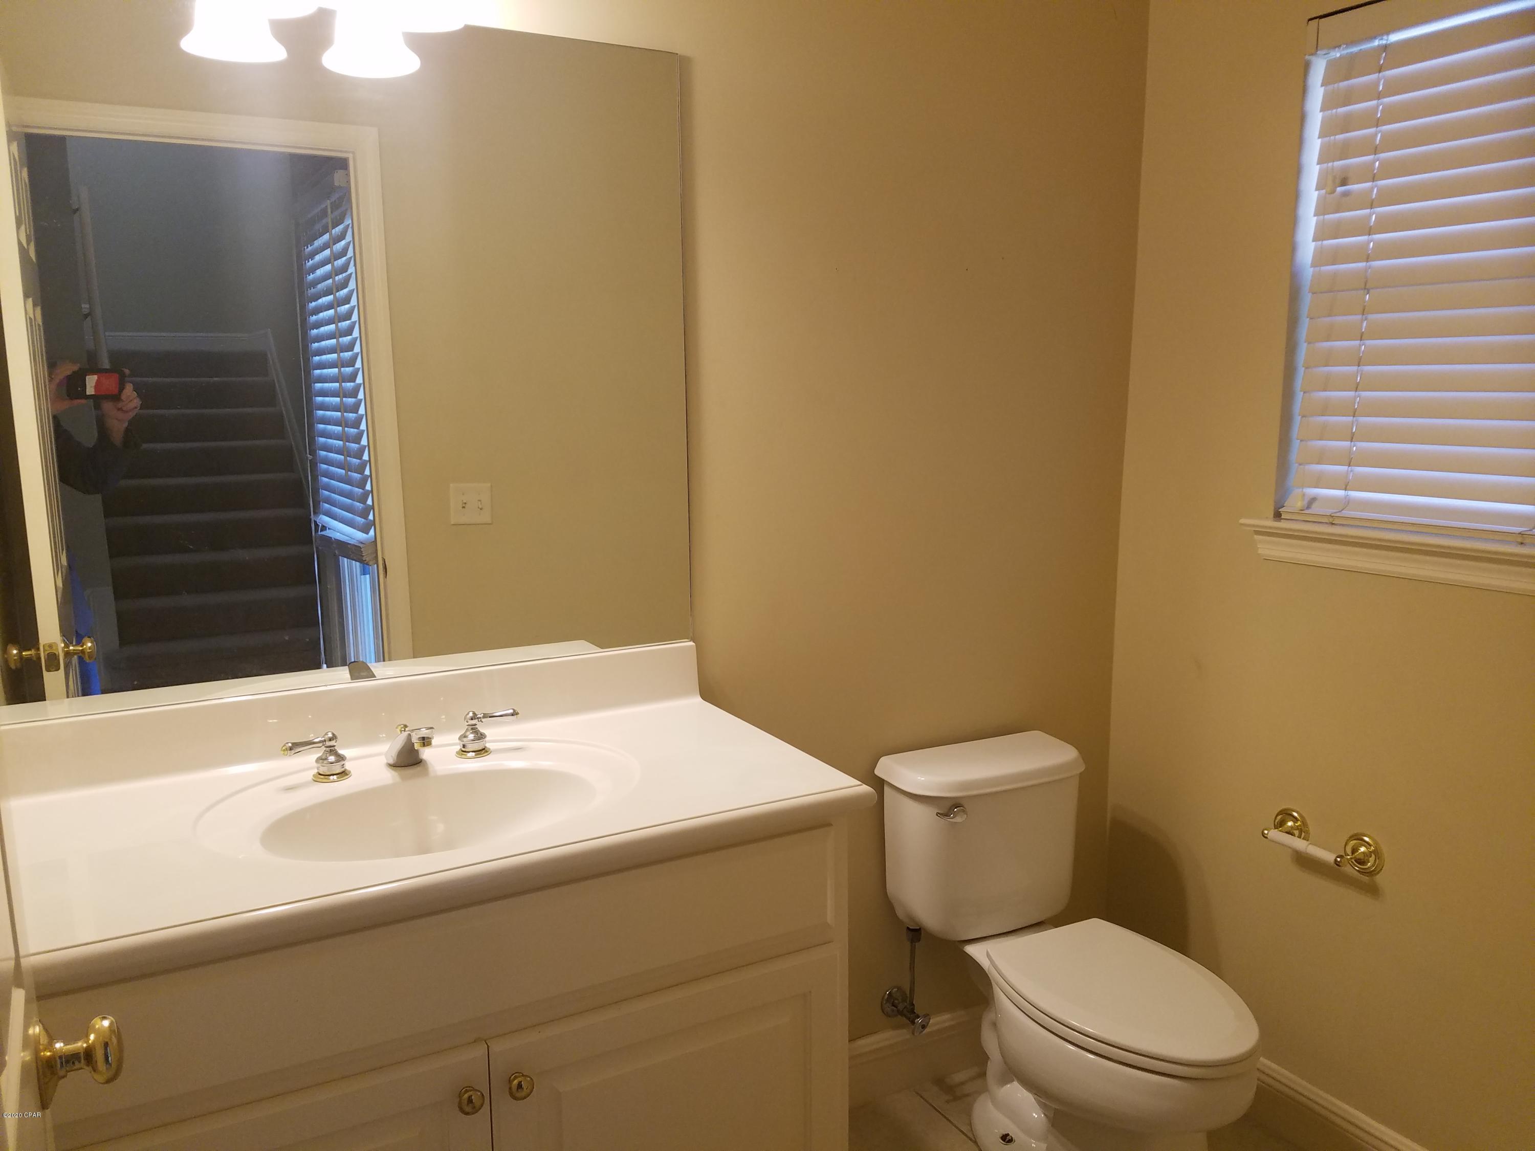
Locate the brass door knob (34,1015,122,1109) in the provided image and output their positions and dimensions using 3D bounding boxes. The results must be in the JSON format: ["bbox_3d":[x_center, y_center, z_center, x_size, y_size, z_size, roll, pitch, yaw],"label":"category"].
[{"bbox_3d":[-0.539,0.378,0.906,0.060,0.065,0.065,-6,11,-33],"label":"brass door knob"}]

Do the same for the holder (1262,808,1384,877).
[{"bbox_3d":[1.013,0.499,2.134,0.083,0.073,0.220,-5,11,-30],"label":"holder"}]

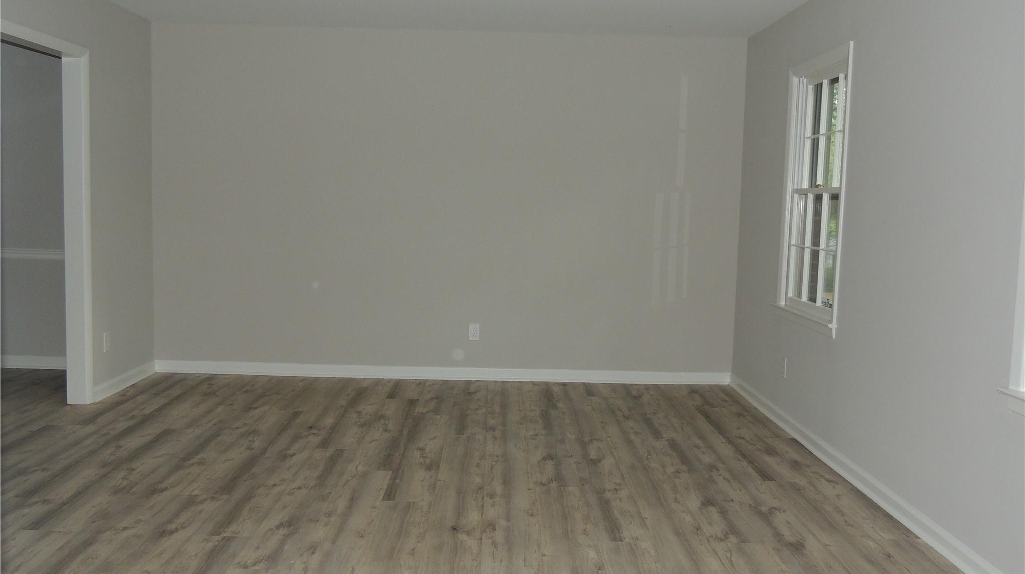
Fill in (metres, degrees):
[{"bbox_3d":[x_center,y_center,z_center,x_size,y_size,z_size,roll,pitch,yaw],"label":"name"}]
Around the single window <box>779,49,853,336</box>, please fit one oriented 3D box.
[{"bbox_3d":[1.654,-0.514,4.825,0.090,1.465,0.900,1,6,-1],"label":"single window"}]

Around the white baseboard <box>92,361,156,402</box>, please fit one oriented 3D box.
[{"bbox_3d":[-2.532,0.609,5.827,0.025,0.090,0.991,1,6,-1],"label":"white baseboard"}]

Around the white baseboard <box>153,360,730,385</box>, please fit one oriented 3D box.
[{"bbox_3d":[-0.485,0.609,6.346,4.137,0.090,0.025,1,6,-1],"label":"white baseboard"}]

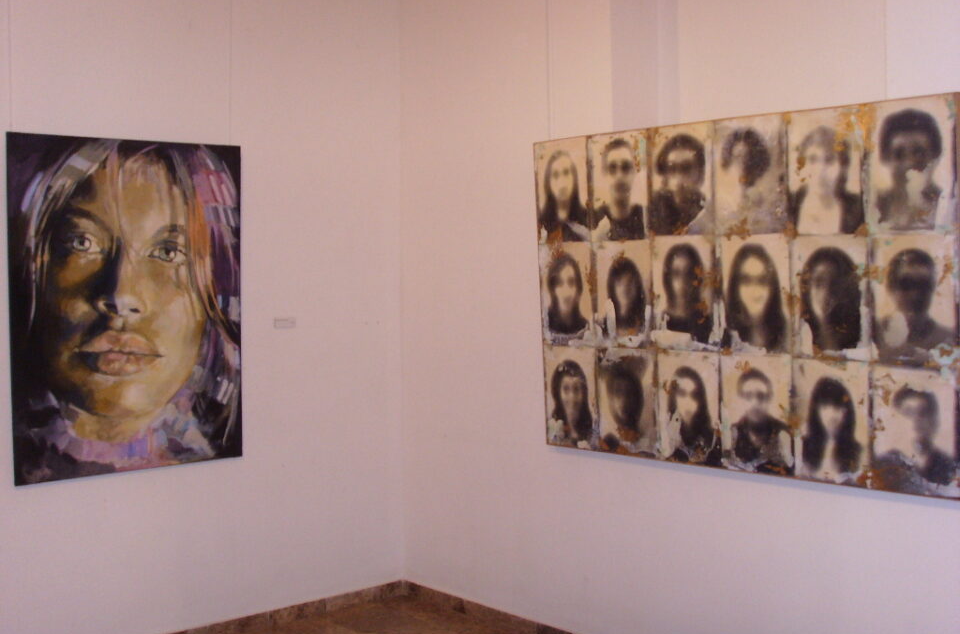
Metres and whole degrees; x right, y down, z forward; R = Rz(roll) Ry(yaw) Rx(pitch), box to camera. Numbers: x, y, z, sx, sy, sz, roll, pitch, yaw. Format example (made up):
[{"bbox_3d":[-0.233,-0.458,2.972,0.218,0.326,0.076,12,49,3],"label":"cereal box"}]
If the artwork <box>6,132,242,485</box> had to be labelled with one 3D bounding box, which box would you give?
[{"bbox_3d":[-1.383,-0.041,4.332,0.959,1.335,0.035,-3,4,-41],"label":"artwork"}]

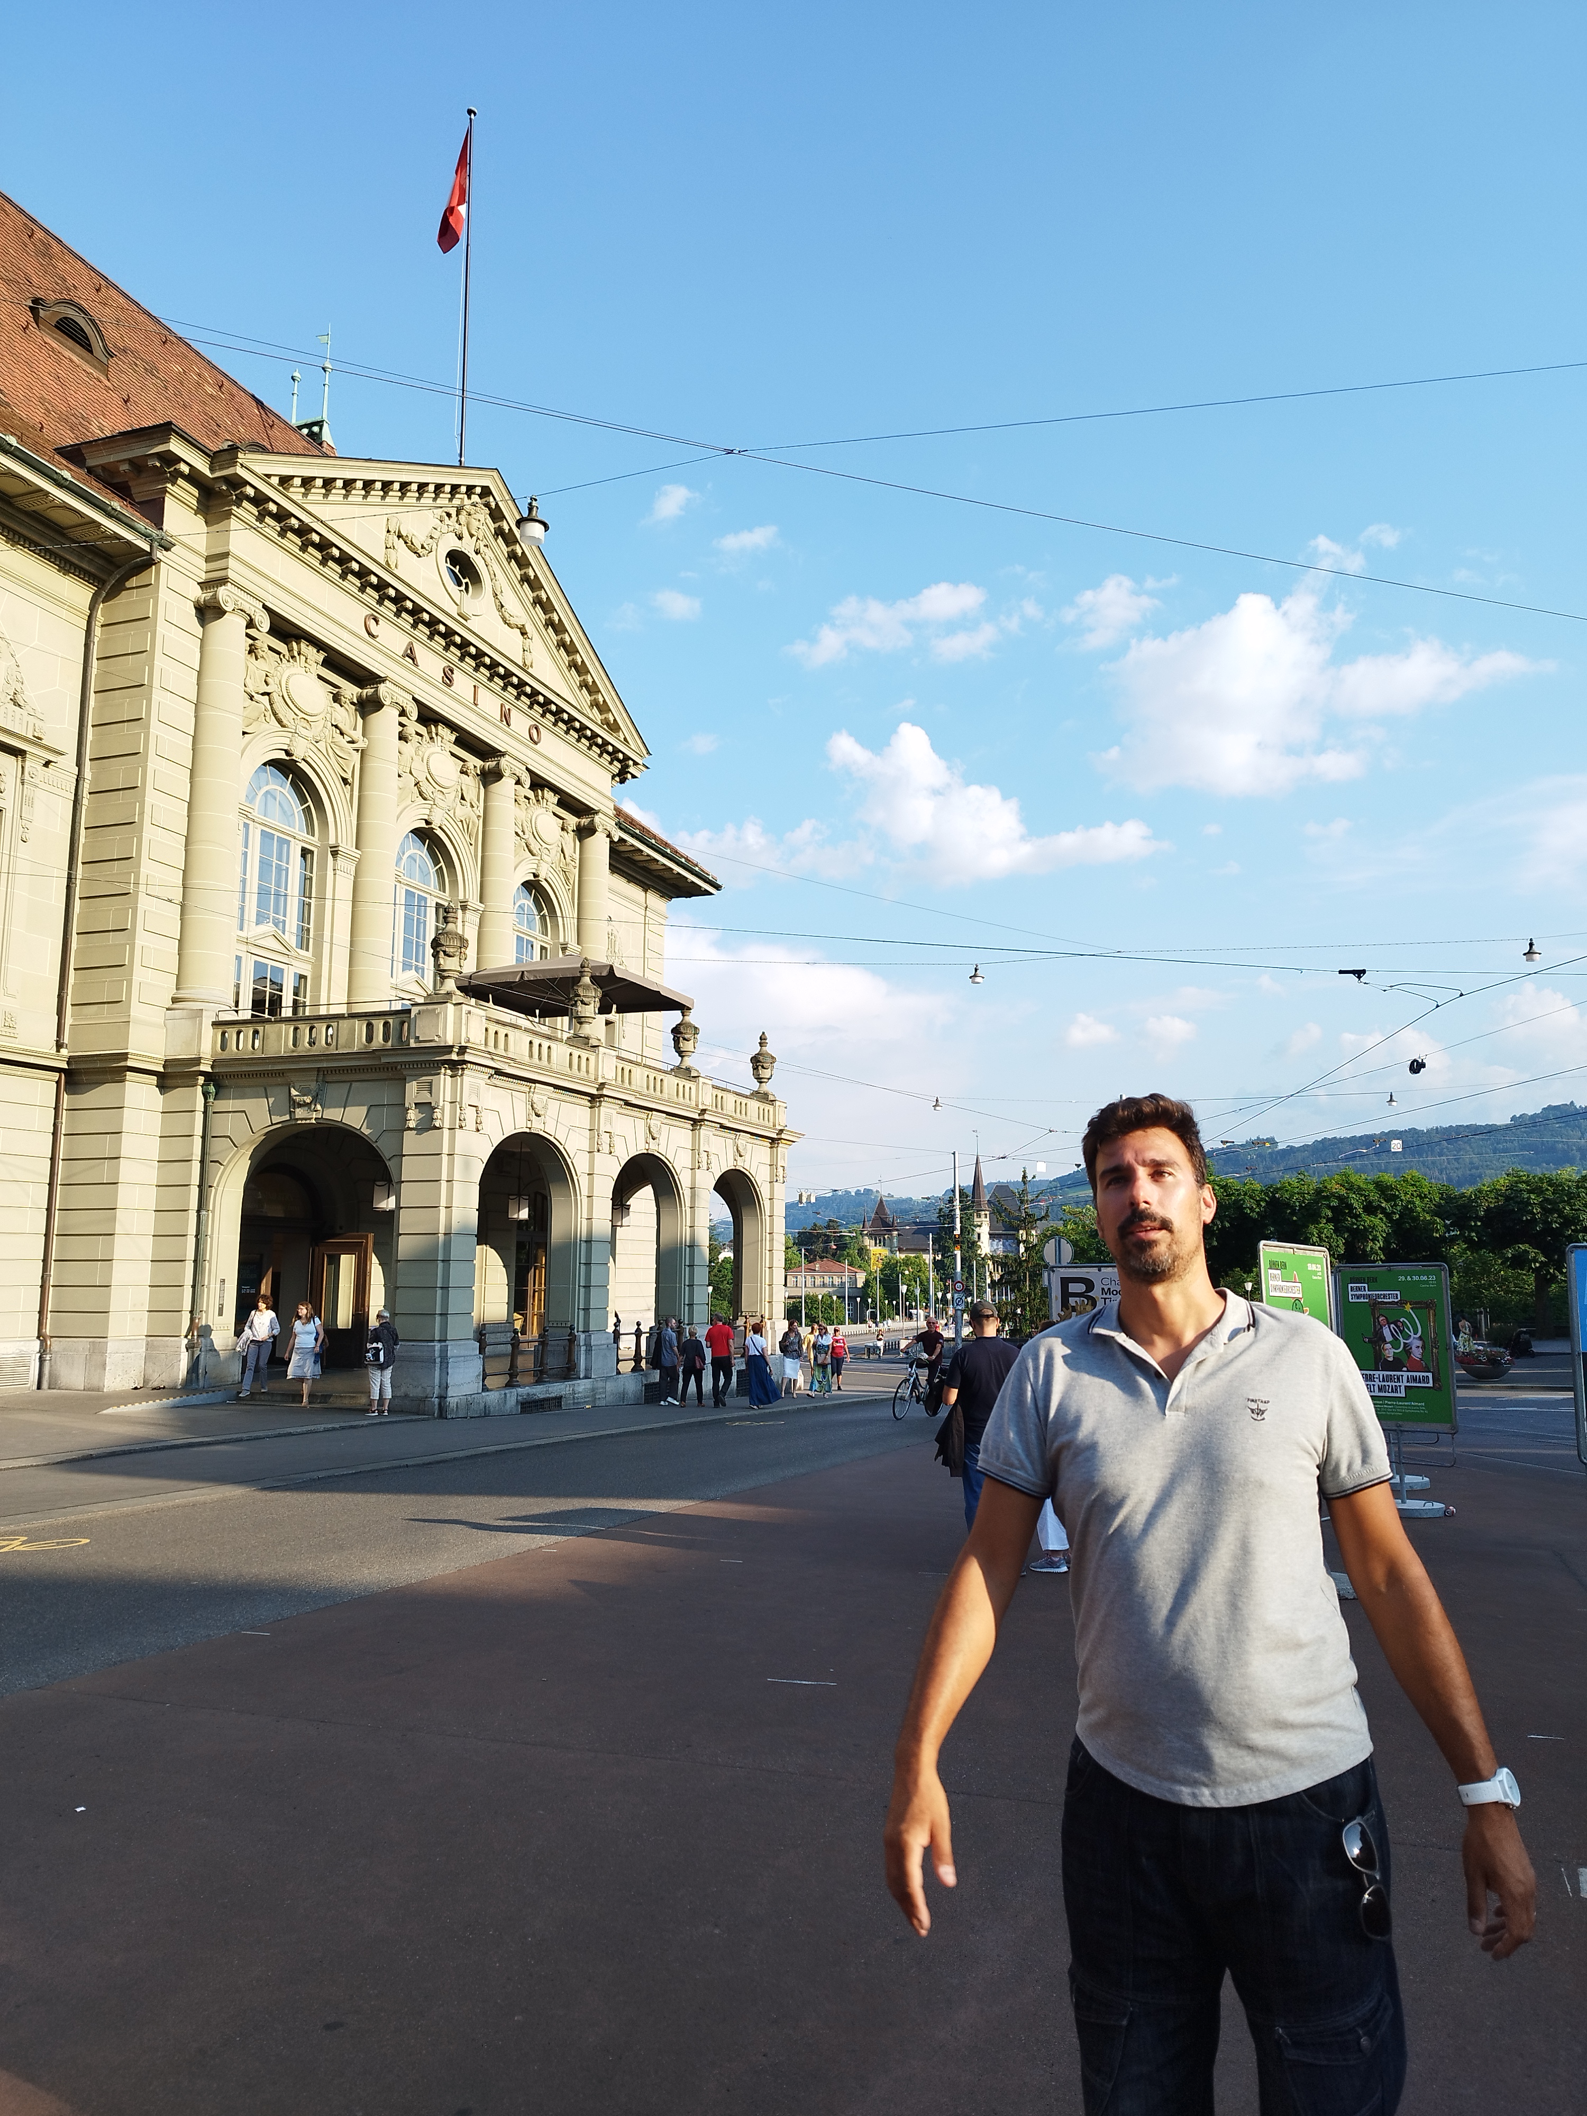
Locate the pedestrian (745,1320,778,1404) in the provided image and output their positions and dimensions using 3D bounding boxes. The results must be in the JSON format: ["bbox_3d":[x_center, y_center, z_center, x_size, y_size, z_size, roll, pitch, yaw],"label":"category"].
[{"bbox_3d":[-0.625,5.819,27.744,0.550,1.578,0.480,-3,-9,20],"label":"pedestrian"}]

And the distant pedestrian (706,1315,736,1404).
[{"bbox_3d":[-1.391,5.791,28.052,0.520,1.745,0.400,-3,-9,17],"label":"distant pedestrian"}]

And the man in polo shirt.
[{"bbox_3d":[0.489,0.952,1.718,0.800,1.830,0.420,-2,-9,11],"label":"man in polo shirt"}]

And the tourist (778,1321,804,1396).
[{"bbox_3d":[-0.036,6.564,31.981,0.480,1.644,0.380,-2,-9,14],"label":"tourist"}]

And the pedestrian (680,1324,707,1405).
[{"bbox_3d":[-1.951,6.012,28.625,0.460,1.579,0.380,-3,-9,17],"label":"pedestrian"}]

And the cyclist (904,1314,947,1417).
[{"bbox_3d":[2.321,5.338,25.592,0.550,1.598,0.750,-6,-10,33],"label":"cyclist"}]

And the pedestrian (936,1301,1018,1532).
[{"bbox_3d":[1.244,2.493,9.637,0.530,1.770,0.380,-1,-9,6],"label":"pedestrian"}]

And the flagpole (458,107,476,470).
[{"bbox_3d":[-7.999,-18.832,35.982,0.220,9.900,0.220,3,-9,-20],"label":"flagpole"}]

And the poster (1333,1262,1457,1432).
[{"bbox_3d":[5.042,2.428,12.277,0.950,1.350,0.070,-5,-10,31],"label":"poster"}]

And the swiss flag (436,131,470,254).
[{"bbox_3d":[-8.474,-21.587,36.596,0.850,3.150,0.450,2,-9,-14],"label":"swiss flag"}]

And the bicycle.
[{"bbox_3d":[2.207,5.716,25.435,0.580,1.080,1.720,-6,-10,33],"label":"bicycle"}]

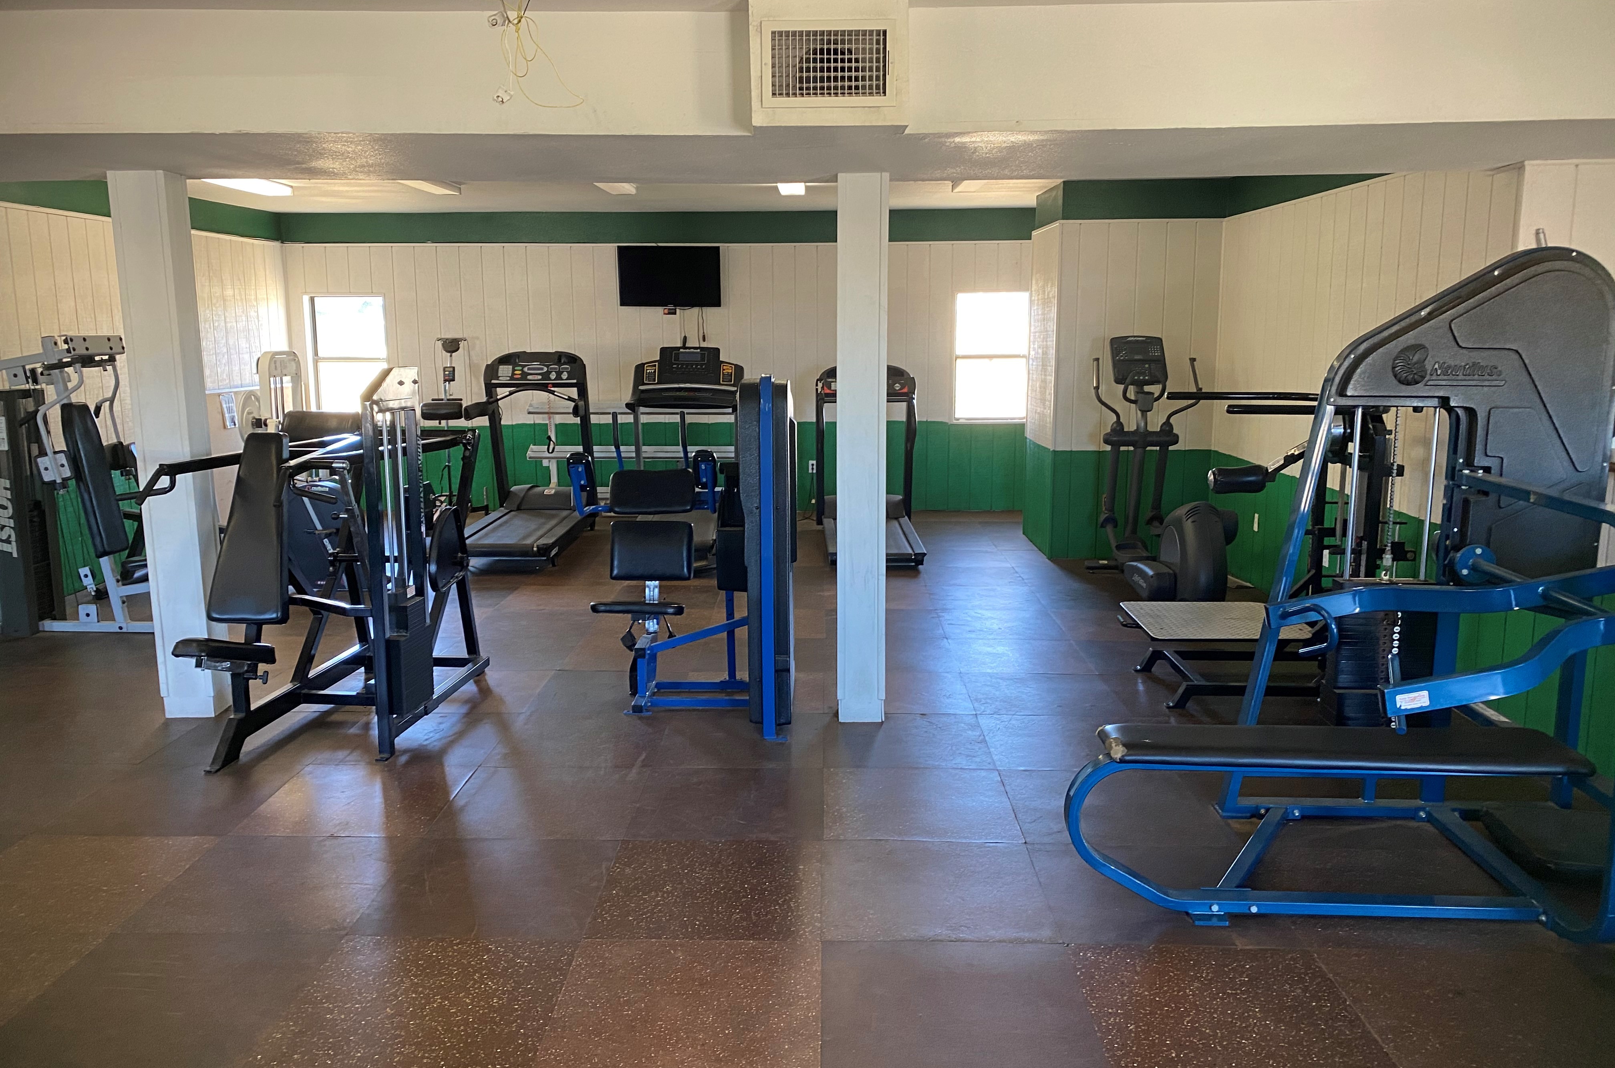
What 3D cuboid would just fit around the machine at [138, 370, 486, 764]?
[{"bbox_3d":[-2.031,0.040,5.135,0.990,1.490,1.460,1,10,6],"label":"machine"}]

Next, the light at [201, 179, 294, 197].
[{"bbox_3d":[-3.502,-2.167,7.457,0.180,0.080,1.220,0,10,1],"label":"light"}]

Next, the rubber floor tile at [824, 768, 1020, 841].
[{"bbox_3d":[0.360,0.888,3.966,0.610,0.014,0.610,0,10,1],"label":"rubber floor tile"}]

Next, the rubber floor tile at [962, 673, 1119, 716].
[{"bbox_3d":[0.990,0.686,5.150,0.610,0.014,0.610,0,10,1],"label":"rubber floor tile"}]

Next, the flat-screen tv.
[{"bbox_3d":[-1.200,-2.251,10.633,0.895,0.515,0.070,0,13,1],"label":"flat-screen tv"}]

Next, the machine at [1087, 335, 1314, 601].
[{"bbox_3d":[2.229,-0.416,7.523,0.720,1.610,1.950,0,10,-1],"label":"machine"}]

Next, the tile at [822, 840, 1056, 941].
[{"bbox_3d":[0.374,1.068,3.636,0.655,0.012,0.655,0,10,1],"label":"tile"}]

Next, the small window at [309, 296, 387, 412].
[{"bbox_3d":[-3.826,-1.458,10.120,0.650,1.050,0.100,0,10,1],"label":"small window"}]

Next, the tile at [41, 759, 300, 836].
[{"bbox_3d":[-2.235,0.940,4.322,0.655,0.012,0.655,0,10,1],"label":"tile"}]

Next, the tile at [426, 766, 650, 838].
[{"bbox_3d":[-0.859,0.880,3.985,0.610,0.014,0.610,0,10,1],"label":"tile"}]

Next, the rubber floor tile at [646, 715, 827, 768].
[{"bbox_3d":[-0.238,0.783,4.587,0.610,0.012,0.610,0,10,1],"label":"rubber floor tile"}]

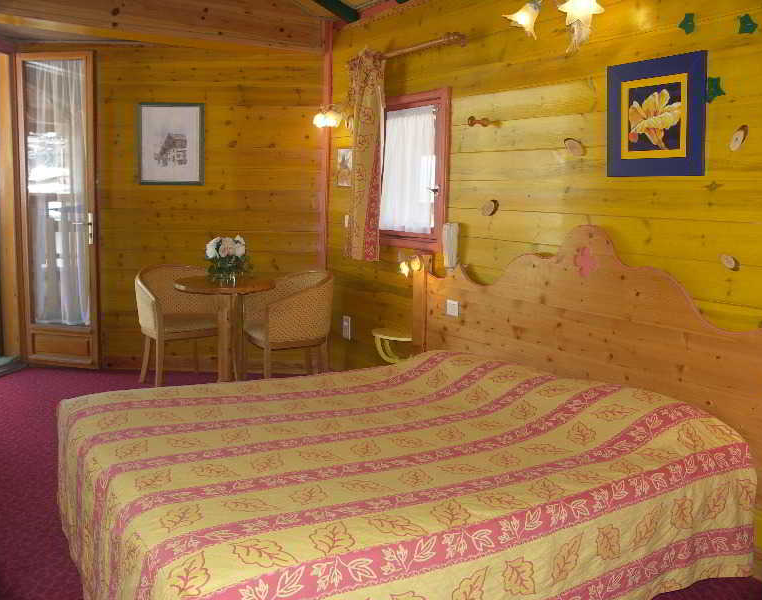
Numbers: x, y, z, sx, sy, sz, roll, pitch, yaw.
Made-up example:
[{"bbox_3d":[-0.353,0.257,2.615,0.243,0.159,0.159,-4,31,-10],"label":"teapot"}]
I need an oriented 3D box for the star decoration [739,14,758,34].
[{"bbox_3d":[1.177,-0.889,2.236,0.015,0.062,0.066,-6,11,-33],"label":"star decoration"}]

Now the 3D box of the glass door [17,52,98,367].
[{"bbox_3d":[-2.275,-0.603,4.908,0.620,2.195,0.055,3,10,15],"label":"glass door"}]

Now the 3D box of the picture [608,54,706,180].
[{"bbox_3d":[0.990,-0.667,2.545,0.025,0.425,0.415,-6,11,-33],"label":"picture"}]

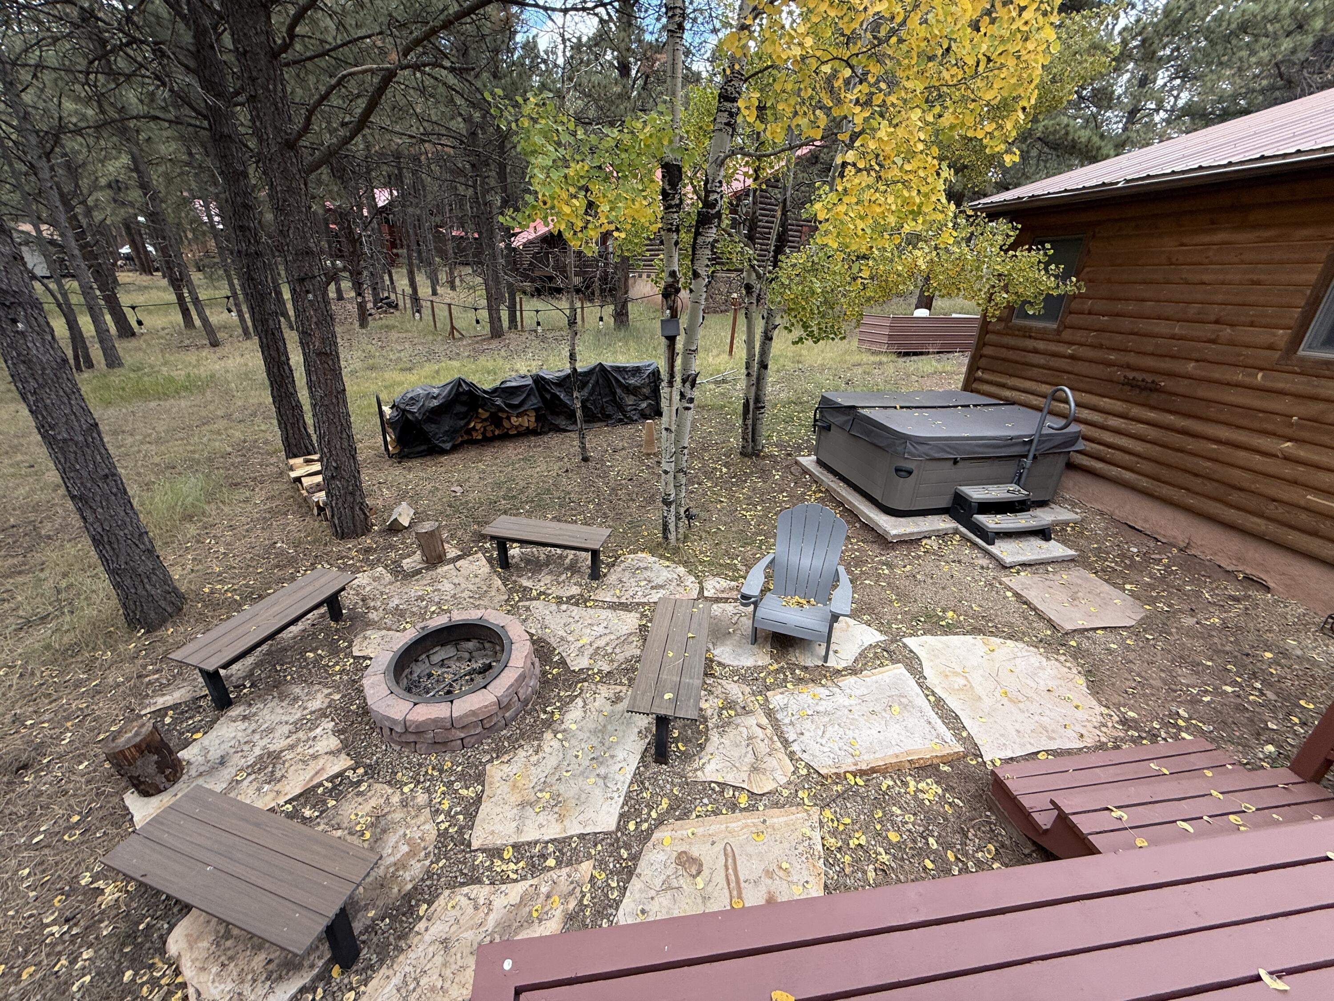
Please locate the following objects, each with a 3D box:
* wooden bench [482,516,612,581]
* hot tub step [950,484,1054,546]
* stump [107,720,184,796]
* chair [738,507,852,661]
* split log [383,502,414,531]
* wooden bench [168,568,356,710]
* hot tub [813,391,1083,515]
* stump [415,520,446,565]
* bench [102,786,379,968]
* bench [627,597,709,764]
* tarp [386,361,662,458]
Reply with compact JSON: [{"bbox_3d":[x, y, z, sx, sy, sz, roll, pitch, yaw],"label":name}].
[{"bbox_3d":[-1.204,0.535,5.538,1.225,0.485,0.430,6,24,11],"label":"wooden bench"},{"bbox_3d":[3.739,0.135,6.006,0.745,0.376,0.690,-2,24,-8],"label":"hot tub step"},{"bbox_3d":[-3.200,1.580,3.310,0.250,0.405,0.250,-2,26,1],"label":"stump"},{"bbox_3d":[1.142,0.669,4.614,0.800,0.960,0.900,10,26,18],"label":"chair"},{"bbox_3d":[-3.249,0.177,6.569,0.250,0.165,0.430,-4,24,-12],"label":"split log"},{"bbox_3d":[-3.057,1.075,4.280,0.425,0.450,1.220,9,25,15],"label":"wooden bench"},{"bbox_3d":[3.525,-0.754,7.300,2.300,0.970,2.250,-4,24,-12],"label":"hot tub"},{"bbox_3d":[-2.480,0.443,5.665,0.245,0.387,0.245,1,24,0],"label":"stump"},{"bbox_3d":[-2.020,1.923,2.661,1.220,0.490,0.425,9,25,15],"label":"bench"},{"bbox_3d":[0.057,1.269,3.905,0.425,0.475,1.220,5,24,7],"label":"bench"},{"bbox_3d":[-2.336,-1.791,9.815,4.900,1.050,0.650,-14,28,-30],"label":"tarp"}]

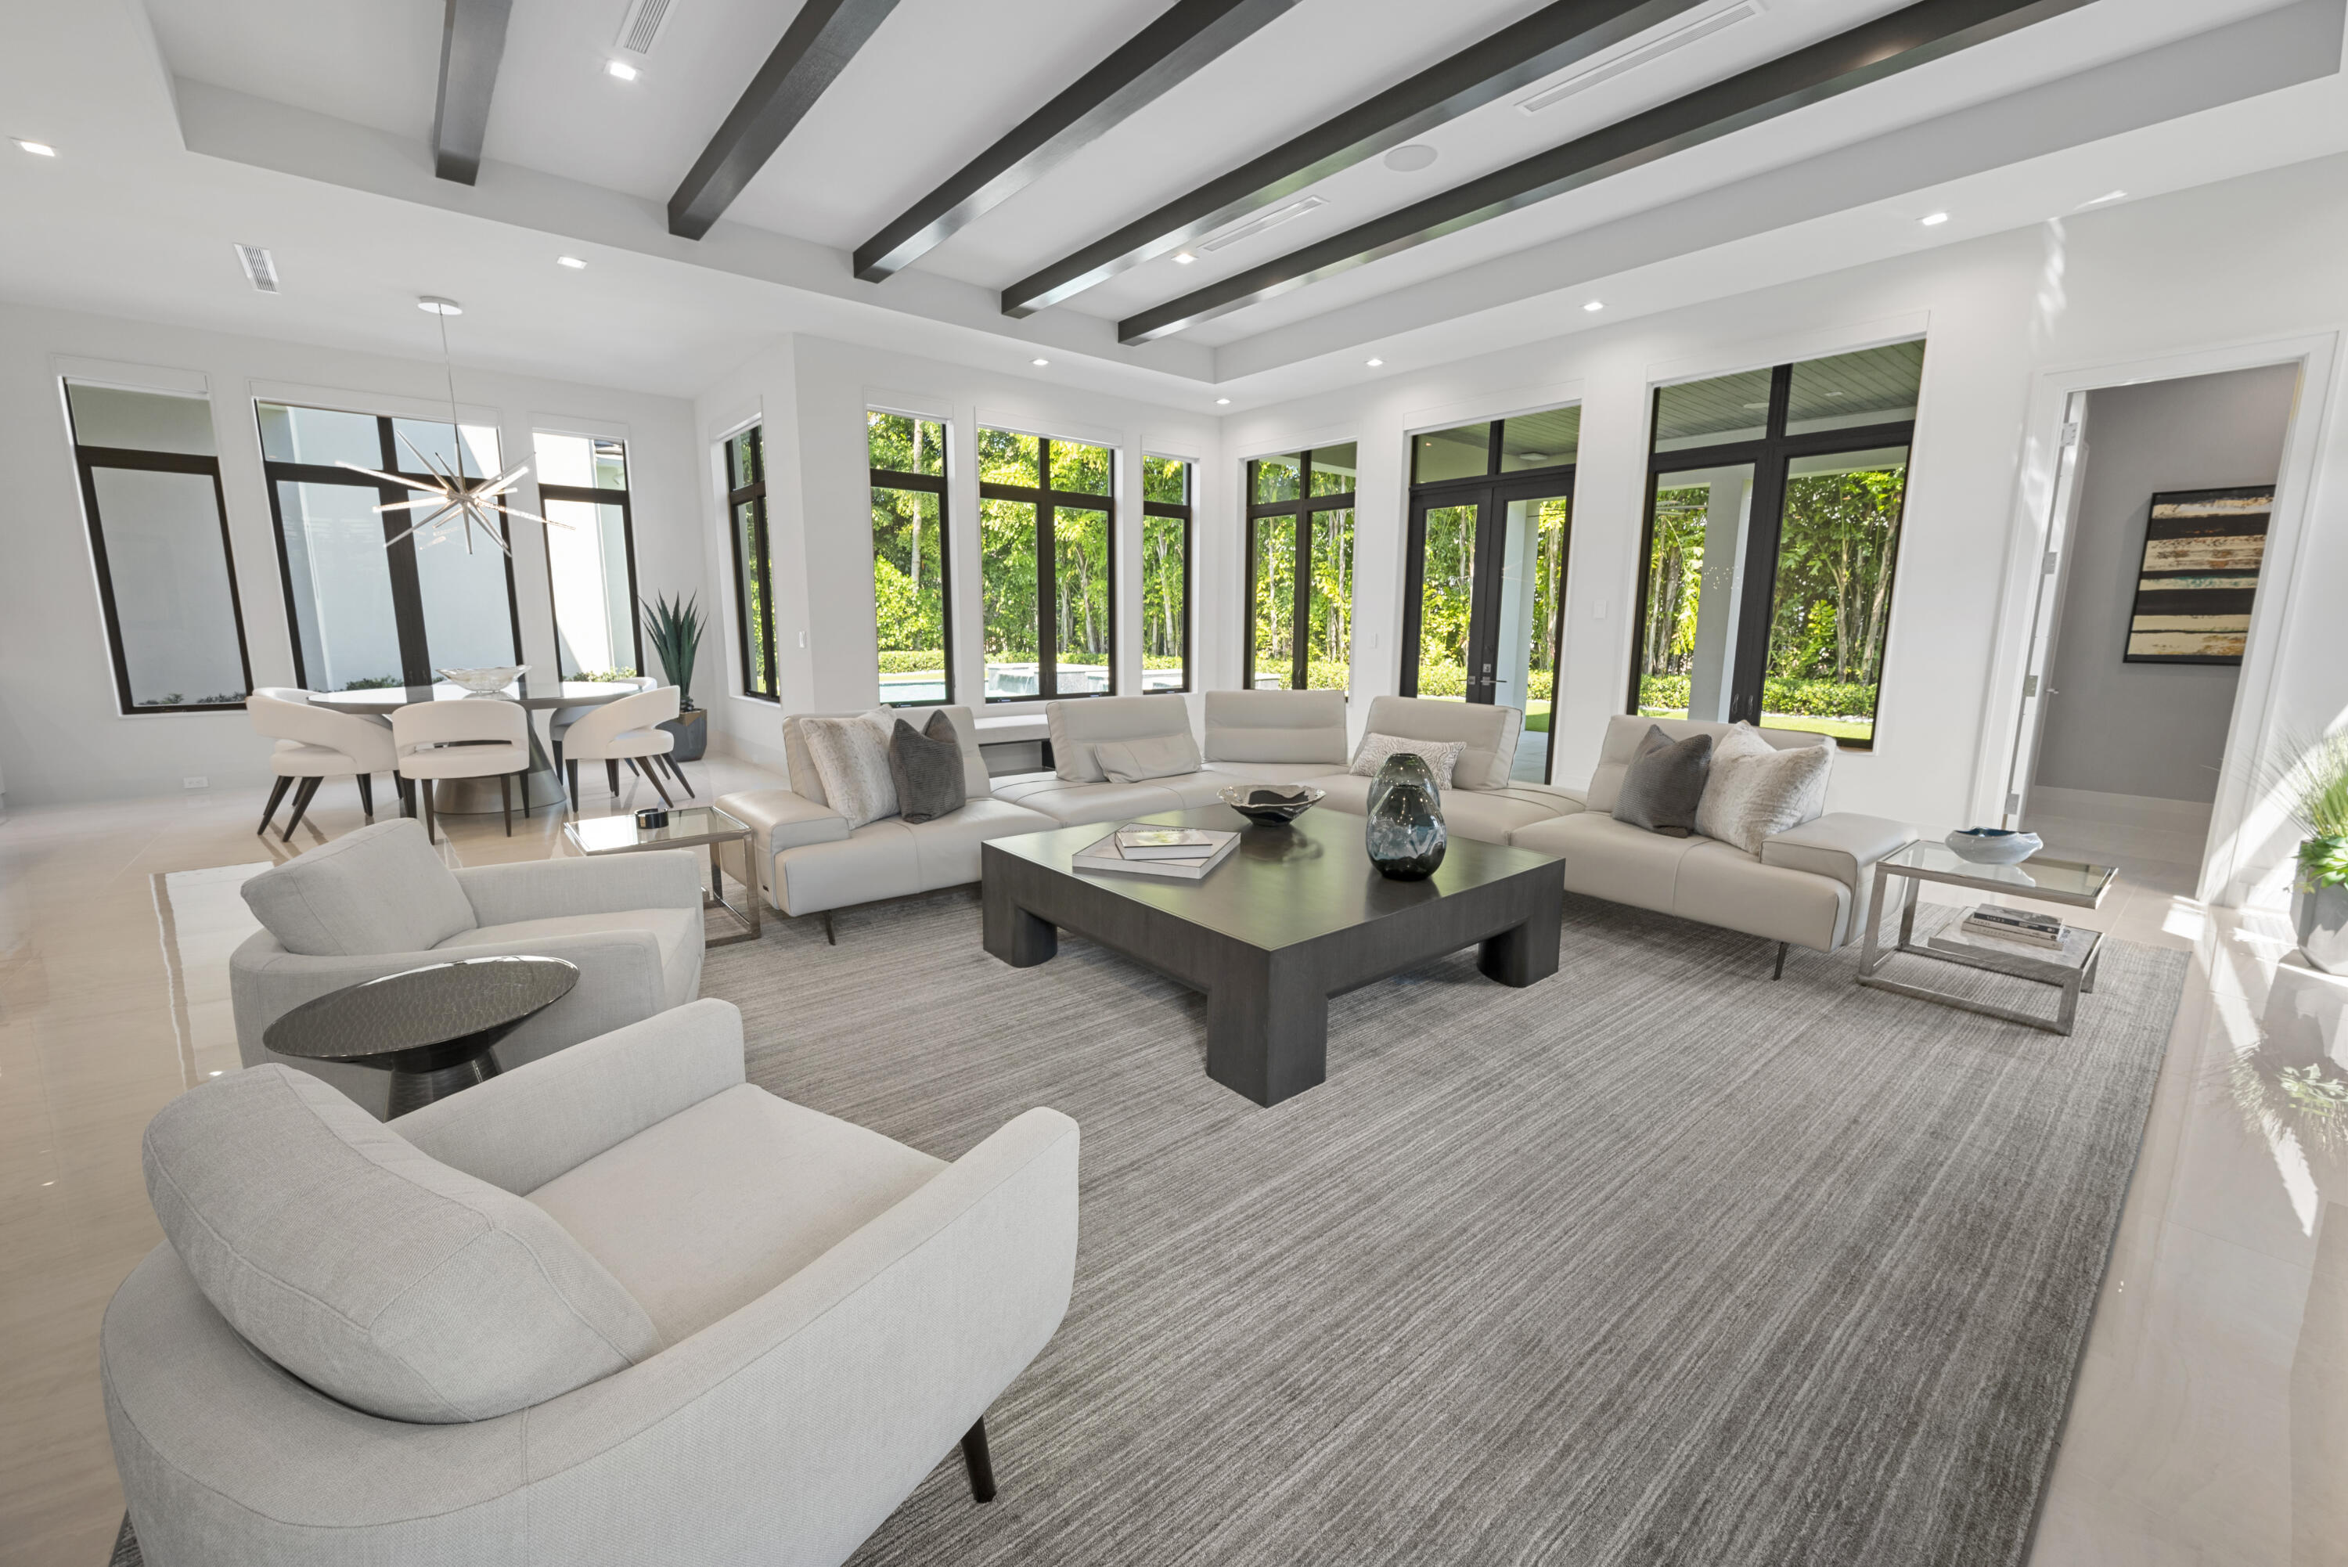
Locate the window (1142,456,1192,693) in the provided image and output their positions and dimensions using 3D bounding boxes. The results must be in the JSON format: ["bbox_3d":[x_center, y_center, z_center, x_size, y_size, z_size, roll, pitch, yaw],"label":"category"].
[{"bbox_3d":[-0.078,-1.961,8.843,0.660,2.241,0.120,-8,13,-40],"label":"window"}]

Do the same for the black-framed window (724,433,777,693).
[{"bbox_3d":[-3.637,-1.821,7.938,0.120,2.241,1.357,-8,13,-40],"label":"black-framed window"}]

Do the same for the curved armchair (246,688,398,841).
[{"bbox_3d":[-5.201,-0.130,5.609,0.608,0.819,0.594,5,10,28],"label":"curved armchair"}]

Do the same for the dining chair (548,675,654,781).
[{"bbox_3d":[-4.389,-0.395,7.216,0.620,0.797,0.625,4,10,23],"label":"dining chair"}]

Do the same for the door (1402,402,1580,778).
[{"bbox_3d":[2.410,-1.368,7.170,0.120,2.810,1.426,-8,13,-40],"label":"door"}]

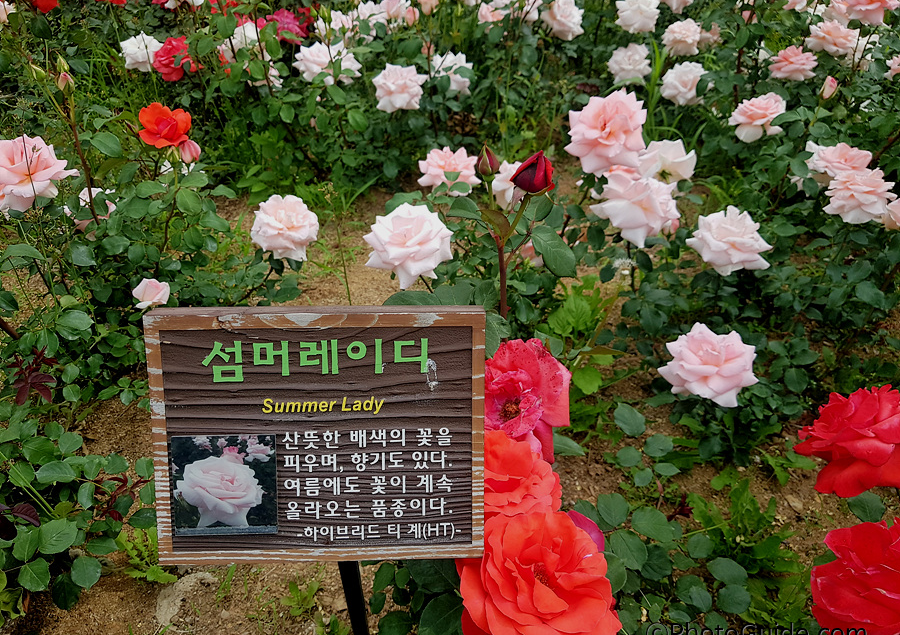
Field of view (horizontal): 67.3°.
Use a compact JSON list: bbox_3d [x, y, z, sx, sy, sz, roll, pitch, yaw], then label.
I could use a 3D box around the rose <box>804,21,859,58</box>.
[{"bbox_3d":[0.807,-0.590,1.430,0.112,0.070,0.112,19,48,22],"label":"rose"}]

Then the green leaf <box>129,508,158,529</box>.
[{"bbox_3d":[-0.412,0.272,0.920,0.047,0.012,0.030,-9,51,-18],"label":"green leaf"}]

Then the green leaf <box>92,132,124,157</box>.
[{"bbox_3d":[-0.533,-0.269,1.050,0.056,0.014,0.036,35,67,-4],"label":"green leaf"}]

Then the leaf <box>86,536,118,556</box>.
[{"bbox_3d":[-0.473,0.312,0.920,0.046,0.010,0.034,5,43,0],"label":"leaf"}]

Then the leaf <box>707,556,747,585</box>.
[{"bbox_3d":[0.354,0.323,0.860,0.048,0.012,0.036,20,54,26],"label":"leaf"}]

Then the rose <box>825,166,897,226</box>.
[{"bbox_3d":[0.644,-0.191,1.060,0.110,0.078,0.110,23,49,26],"label":"rose"}]

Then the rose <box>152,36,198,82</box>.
[{"bbox_3d":[-0.690,-0.649,1.700,0.115,0.110,0.112,-15,44,-16],"label":"rose"}]

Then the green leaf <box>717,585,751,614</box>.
[{"bbox_3d":[0.370,0.365,0.880,0.051,0.012,0.032,-24,48,-13],"label":"green leaf"}]

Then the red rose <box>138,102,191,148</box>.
[{"bbox_3d":[-0.444,-0.298,1.050,0.082,0.065,0.082,-16,63,-18],"label":"red rose"}]

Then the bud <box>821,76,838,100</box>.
[{"bbox_3d":[0.786,-0.474,1.400,0.033,0.050,0.033,35,38,15],"label":"bud"}]

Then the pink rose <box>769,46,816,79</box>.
[{"bbox_3d":[0.788,-0.582,1.550,0.115,0.072,0.110,19,45,20],"label":"pink rose"}]

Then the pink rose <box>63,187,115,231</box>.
[{"bbox_3d":[-0.628,-0.183,1.180,0.092,0.070,0.085,0,37,0],"label":"pink rose"}]

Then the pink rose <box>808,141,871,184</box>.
[{"bbox_3d":[0.586,-0.232,1.020,0.097,0.063,0.090,9,38,11],"label":"pink rose"}]

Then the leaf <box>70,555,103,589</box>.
[{"bbox_3d":[-0.645,0.453,1.200,0.054,0.014,0.058,-17,56,-24],"label":"leaf"}]

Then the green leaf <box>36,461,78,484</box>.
[{"bbox_3d":[-0.656,0.259,1.130,0.066,0.015,0.048,-4,46,-9],"label":"green leaf"}]

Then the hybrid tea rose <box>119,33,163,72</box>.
[{"bbox_3d":[-0.796,-0.686,1.750,0.114,0.100,0.112,-17,45,-18],"label":"hybrid tea rose"}]

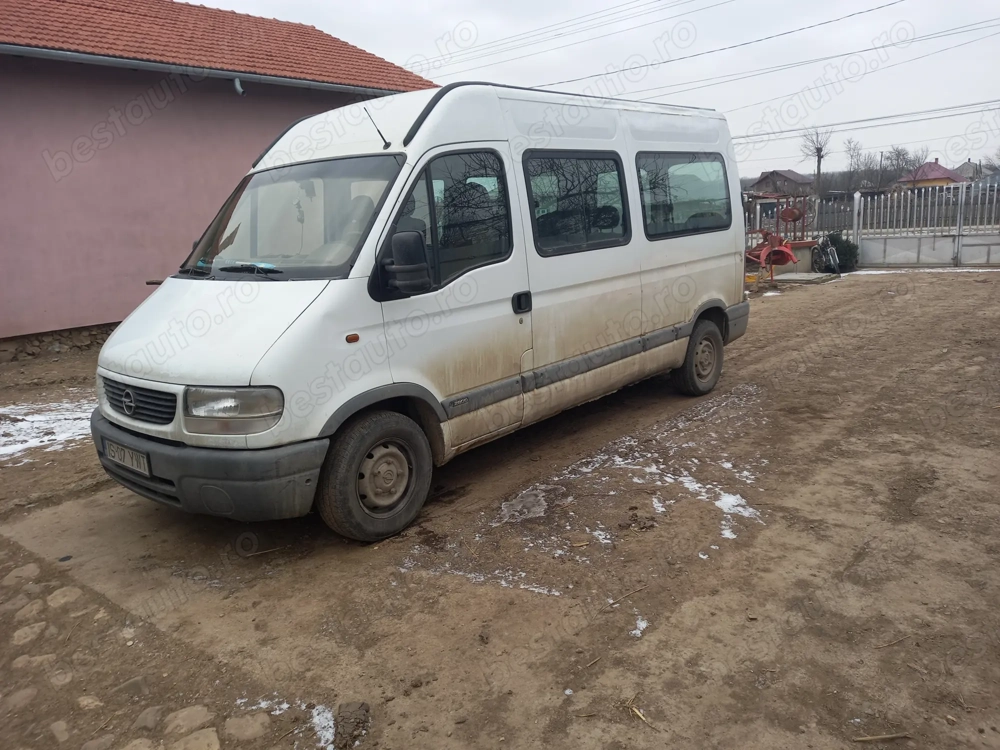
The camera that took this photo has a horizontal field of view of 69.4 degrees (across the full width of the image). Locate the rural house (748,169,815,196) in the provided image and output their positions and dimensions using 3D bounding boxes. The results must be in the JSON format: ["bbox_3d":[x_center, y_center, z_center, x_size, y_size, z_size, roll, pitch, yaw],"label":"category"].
[{"bbox_3d":[40.290,-26.313,103.000,7.500,6.000,9.000,7,15,38],"label":"rural house"}]

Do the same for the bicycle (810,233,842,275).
[{"bbox_3d":[7.460,-2.792,16.500,0.580,1.020,1.650,-4,13,-4],"label":"bicycle"}]

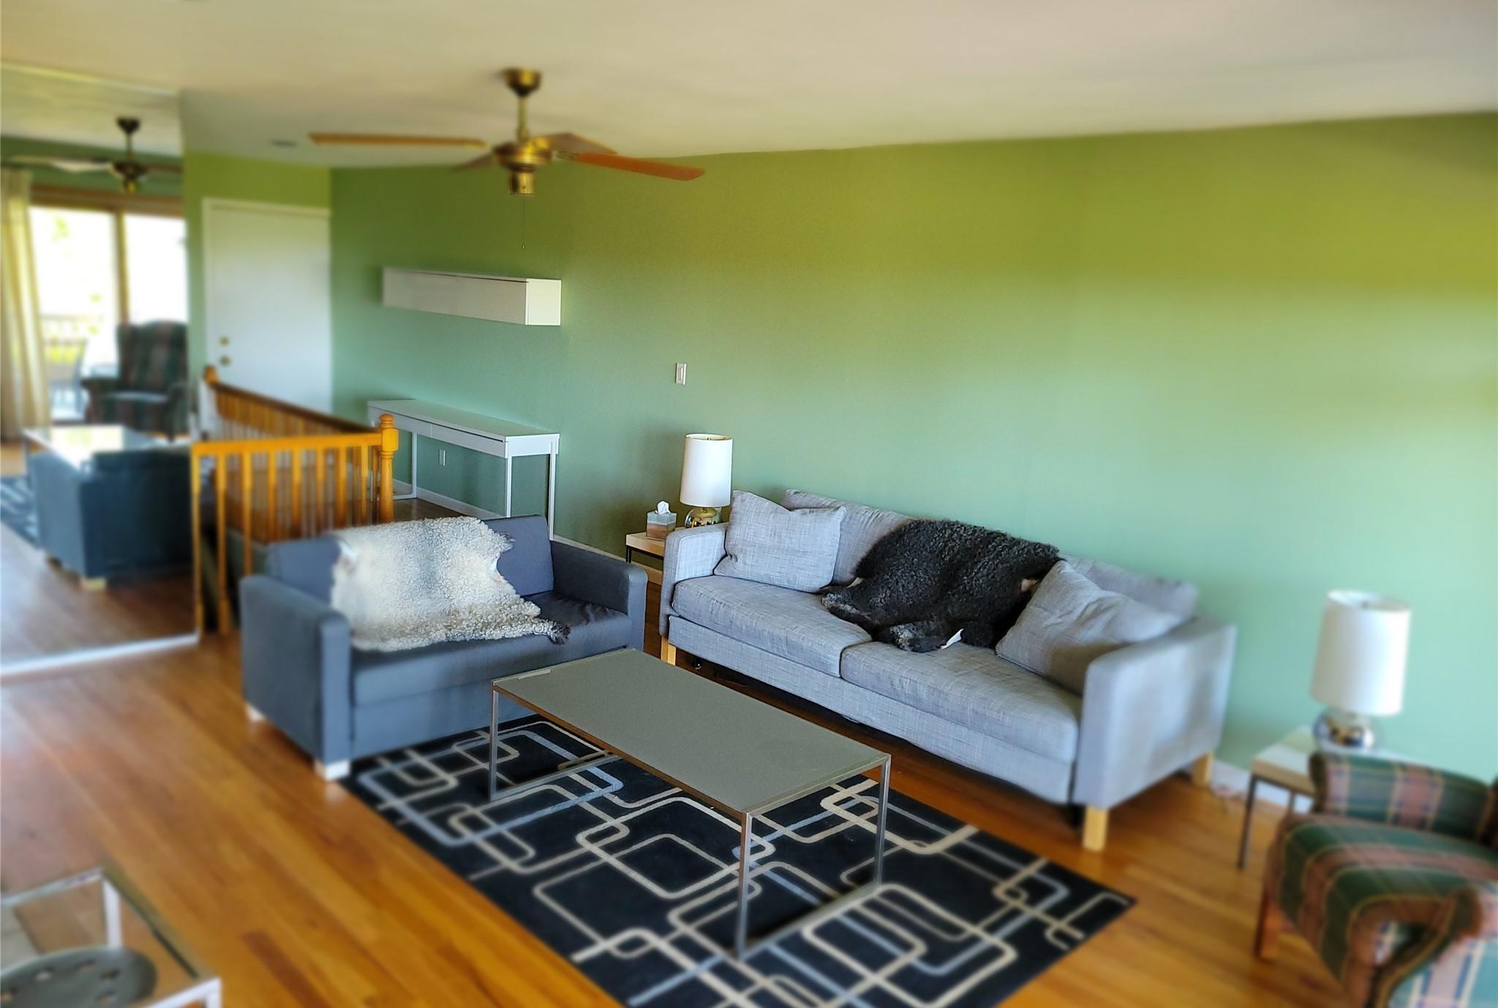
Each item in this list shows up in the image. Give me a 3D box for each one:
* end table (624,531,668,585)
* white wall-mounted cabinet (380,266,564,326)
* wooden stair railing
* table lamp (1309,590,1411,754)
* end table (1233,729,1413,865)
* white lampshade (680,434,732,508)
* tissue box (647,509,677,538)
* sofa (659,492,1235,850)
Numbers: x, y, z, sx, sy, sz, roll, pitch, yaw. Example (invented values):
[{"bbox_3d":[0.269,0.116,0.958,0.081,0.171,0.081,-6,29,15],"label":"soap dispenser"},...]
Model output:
[{"bbox_3d":[-0.350,0.386,6.104,0.500,0.395,0.430,14,16,43],"label":"end table"},{"bbox_3d":[-1.949,-1.436,7.750,1.810,0.280,0.260,14,15,43],"label":"white wall-mounted cabinet"},{"bbox_3d":[-3.110,-0.162,6.441,2.600,1.000,1.100,14,15,43],"label":"wooden stair railing"},{"bbox_3d":[1.962,0.546,3.627,0.265,0.485,0.265,14,15,43],"label":"table lamp"},{"bbox_3d":[1.912,1.029,3.611,0.480,0.395,0.450,14,16,43],"label":"end table"},{"bbox_3d":[-0.217,-0.166,5.890,0.265,0.345,0.265,3,11,-1],"label":"white lampshade"},{"bbox_3d":[-0.461,0.111,6.074,0.120,0.140,0.120,8,12,23],"label":"tissue box"},{"bbox_3d":[0.707,0.523,4.731,2.260,0.780,0.890,14,15,43],"label":"sofa"}]

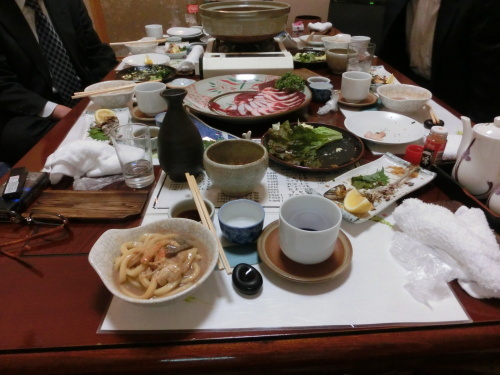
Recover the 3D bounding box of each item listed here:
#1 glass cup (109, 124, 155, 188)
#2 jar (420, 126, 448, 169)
[{"bbox_3d":[-0.210,-0.055,0.641,0.069,0.105,0.069,0,34,0],"label":"glass cup"},{"bbox_3d":[0.365,-0.080,0.681,0.041,0.075,0.041,0,33,0],"label":"jar"}]

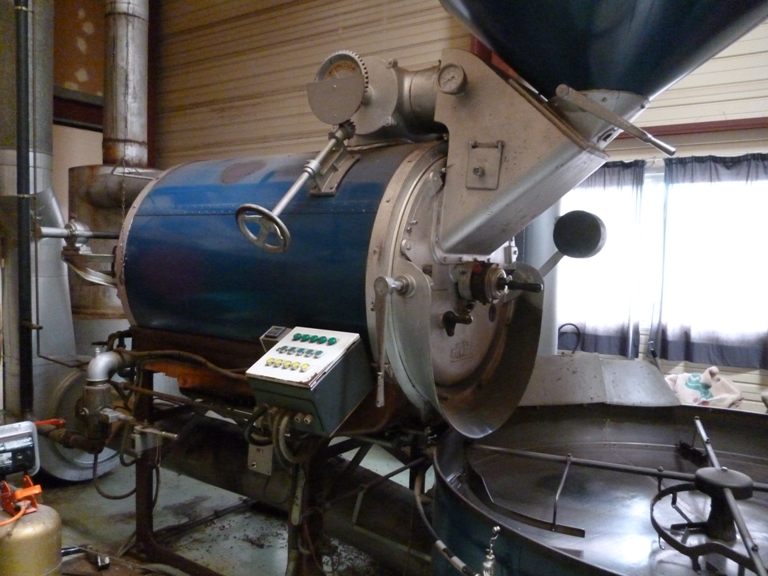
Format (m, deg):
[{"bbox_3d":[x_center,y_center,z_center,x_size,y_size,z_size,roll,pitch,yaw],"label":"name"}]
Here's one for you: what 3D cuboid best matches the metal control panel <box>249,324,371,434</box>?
[{"bbox_3d":[-0.248,0.319,2.169,0.295,0.216,0.281,4,34,36],"label":"metal control panel"}]

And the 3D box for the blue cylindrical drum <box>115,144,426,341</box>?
[{"bbox_3d":[-0.351,-0.077,3.004,1.471,1.130,1.130,4,4,34],"label":"blue cylindrical drum"}]

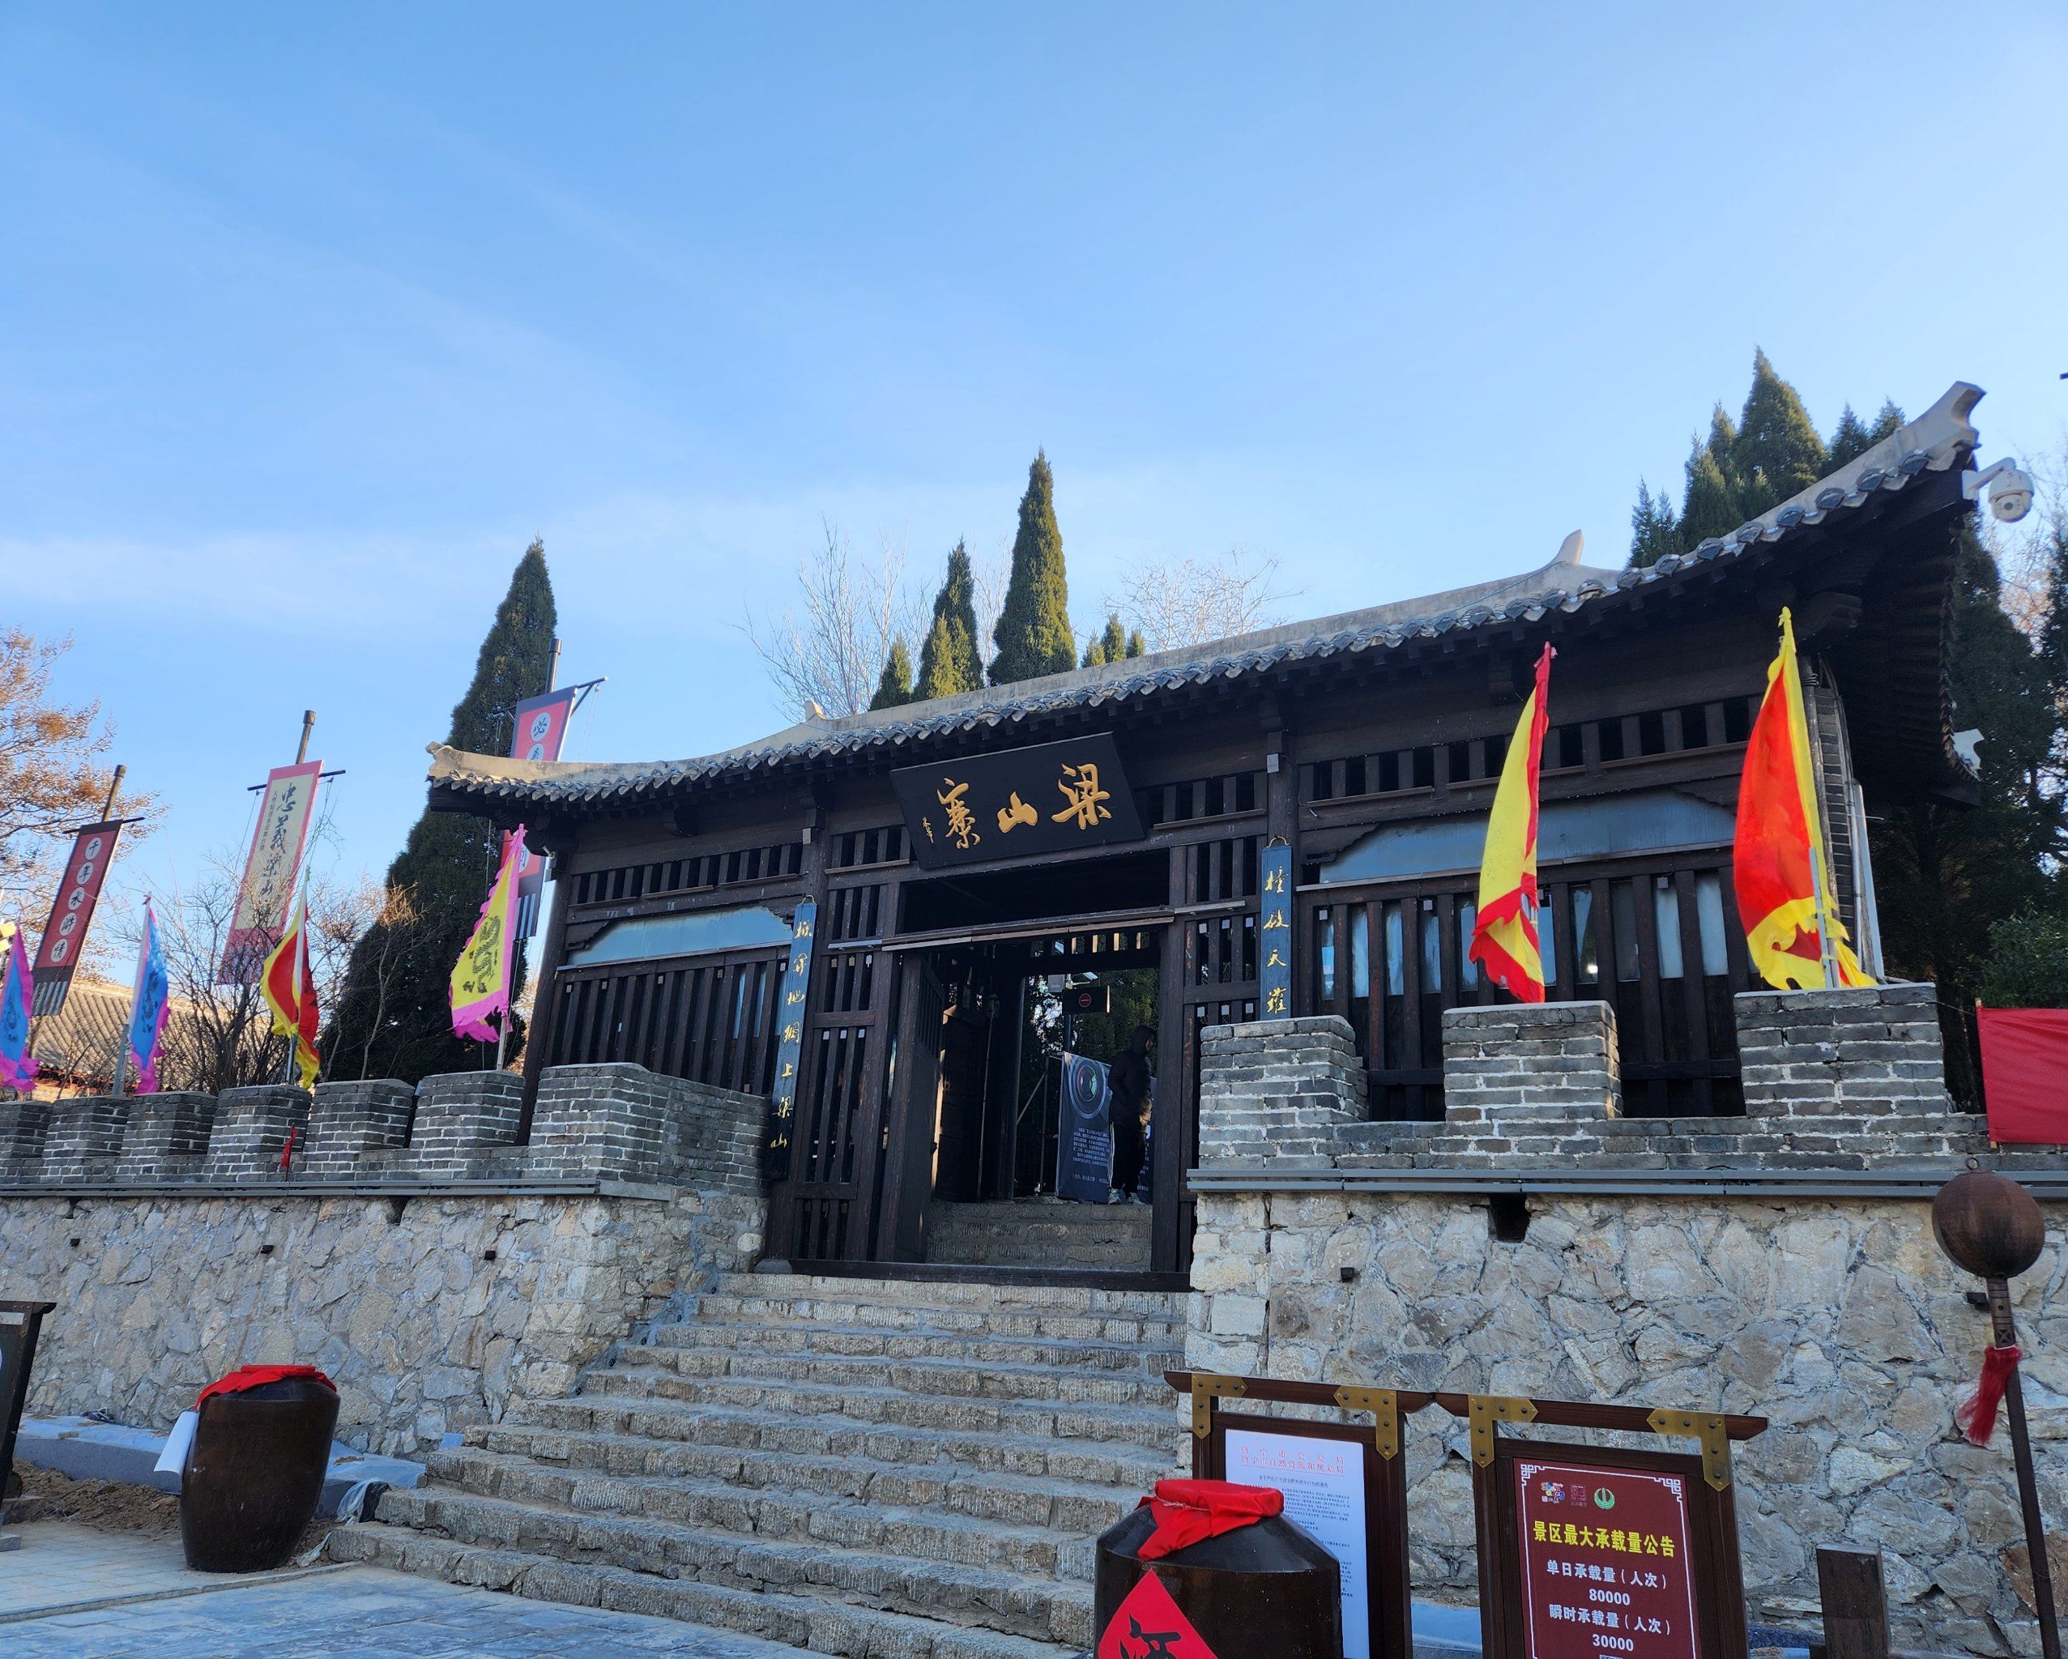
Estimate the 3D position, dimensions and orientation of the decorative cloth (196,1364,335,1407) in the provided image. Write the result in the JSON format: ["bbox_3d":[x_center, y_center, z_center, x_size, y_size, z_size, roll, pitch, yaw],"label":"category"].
[{"bbox_3d":[-4.511,3.263,8.682,0.720,0.200,0.580,12,-21,-23],"label":"decorative cloth"}]

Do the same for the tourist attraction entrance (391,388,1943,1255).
[{"bbox_3d":[0.920,0.957,13.107,13.206,6.160,5.544,-8,-22,30],"label":"tourist attraction entrance"}]

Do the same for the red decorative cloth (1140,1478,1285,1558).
[{"bbox_3d":[0.527,2.071,4.420,0.440,0.200,0.440,1,-19,8],"label":"red decorative cloth"}]

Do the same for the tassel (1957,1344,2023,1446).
[{"bbox_3d":[3.505,2.067,5.386,0.190,0.340,0.120,-8,-22,30],"label":"tassel"}]

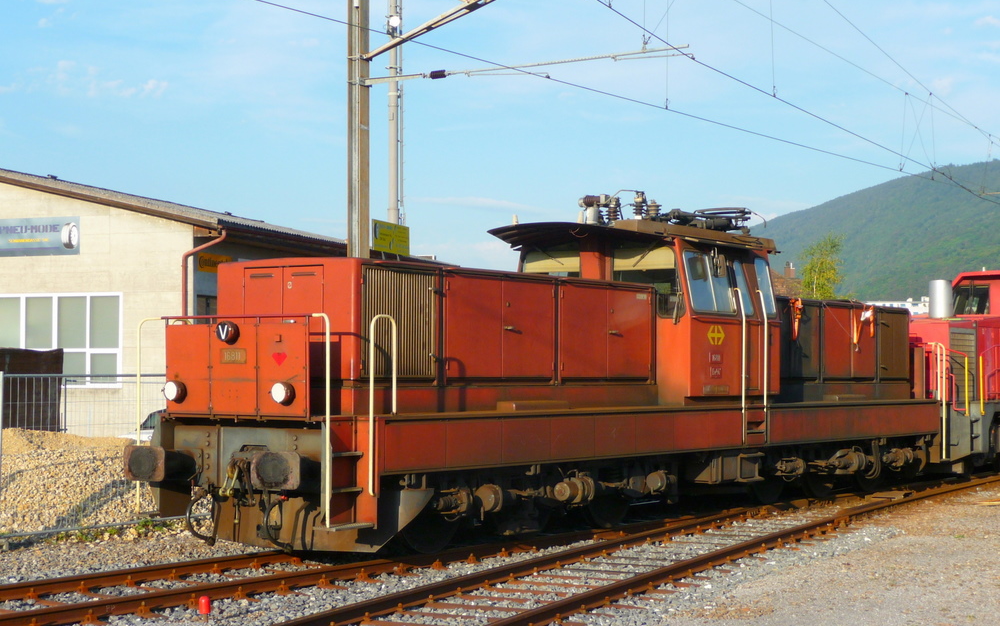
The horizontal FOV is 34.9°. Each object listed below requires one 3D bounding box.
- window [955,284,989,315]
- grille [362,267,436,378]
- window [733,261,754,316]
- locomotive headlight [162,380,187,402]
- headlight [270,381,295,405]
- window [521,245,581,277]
[{"bbox_3d":[10.277,-0.310,34.818,0.916,0.709,0.059,-1,-3,35],"label":"window"},{"bbox_3d":[-1.021,0.104,16.215,0.059,1.123,1.216,-1,-3,35],"label":"grille"},{"bbox_3d":[3.361,-0.346,21.793,0.049,0.808,0.286,-14,-10,34],"label":"window"},{"bbox_3d":[-3.266,0.790,15.978,0.202,0.207,0.118,-1,-3,35],"label":"locomotive headlight"},{"bbox_3d":[-2.070,0.766,15.130,0.202,0.207,0.118,-1,-3,35],"label":"headlight"},{"bbox_3d":[0.670,-0.471,21.545,0.985,0.847,0.059,-1,-1,35],"label":"window"}]

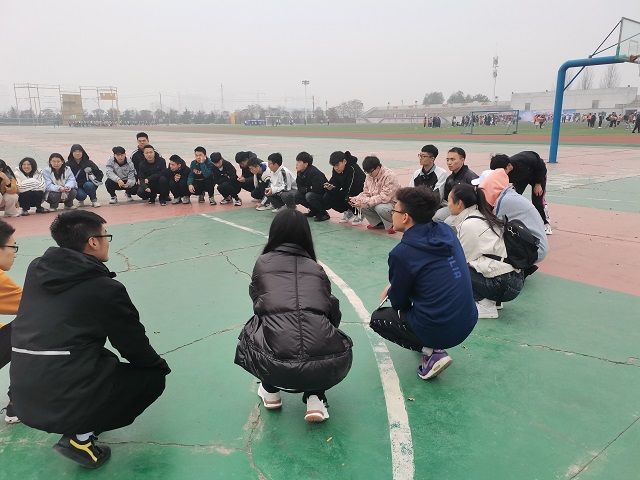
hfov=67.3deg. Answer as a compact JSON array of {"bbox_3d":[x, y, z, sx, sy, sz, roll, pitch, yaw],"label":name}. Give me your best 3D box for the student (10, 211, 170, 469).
[{"bbox_3d":[-0.951,0.415,1.985,0.530,1.059,0.700,9,17,32],"label":"student"}]

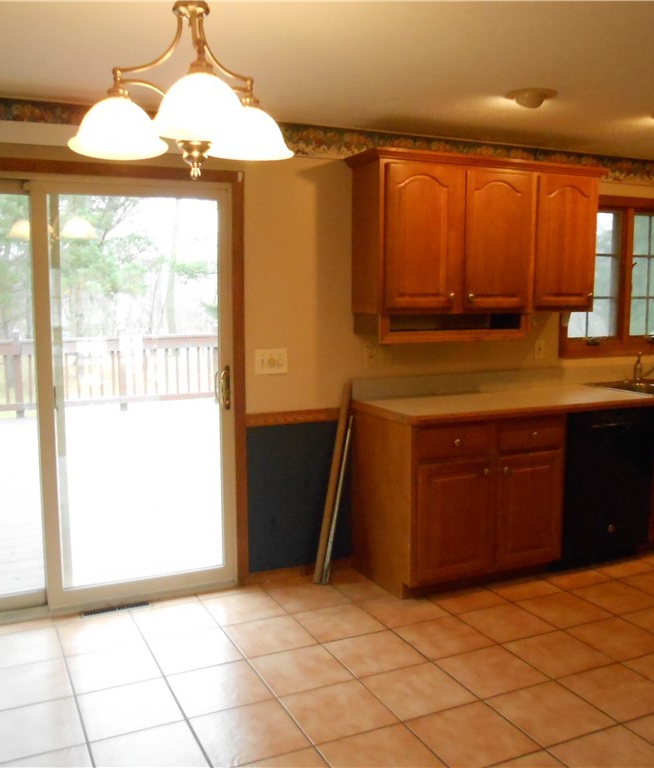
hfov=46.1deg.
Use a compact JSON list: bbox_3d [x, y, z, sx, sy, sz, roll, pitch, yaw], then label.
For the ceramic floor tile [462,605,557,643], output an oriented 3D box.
[{"bbox_3d":[0.805,1.075,3.451,0.328,0.010,0.328,-3,7,-25],"label":"ceramic floor tile"}]

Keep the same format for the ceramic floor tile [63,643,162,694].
[{"bbox_3d":[-0.850,1.133,3.064,0.328,0.010,0.328,-3,7,-25],"label":"ceramic floor tile"}]

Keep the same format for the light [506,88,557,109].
[{"bbox_3d":[0.846,-1.171,3.193,0.205,0.060,0.205,0,7,0],"label":"light"}]

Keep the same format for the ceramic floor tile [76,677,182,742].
[{"bbox_3d":[-0.702,1.160,2.749,0.325,0.010,0.326,-3,7,-25],"label":"ceramic floor tile"}]

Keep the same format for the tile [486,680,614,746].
[{"bbox_3d":[0.790,1.168,2.726,0.328,0.010,0.328,-3,7,-25],"label":"tile"}]

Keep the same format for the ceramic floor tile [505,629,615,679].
[{"bbox_3d":[0.954,1.121,3.186,0.330,0.010,0.330,-3,8,-25],"label":"ceramic floor tile"}]

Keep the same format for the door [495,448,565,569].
[{"bbox_3d":[1.037,0.625,3.915,0.429,0.586,0.020,-3,7,-25],"label":"door"}]

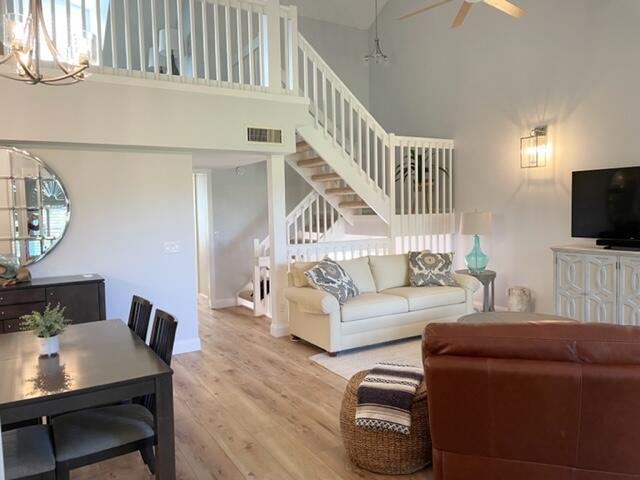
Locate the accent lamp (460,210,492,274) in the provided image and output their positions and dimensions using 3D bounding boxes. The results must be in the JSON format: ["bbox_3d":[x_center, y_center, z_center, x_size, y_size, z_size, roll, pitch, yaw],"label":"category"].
[{"bbox_3d":[2.017,0.023,6.196,0.410,0.810,0.410,-3,4,-31],"label":"accent lamp"}]

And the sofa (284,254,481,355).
[{"bbox_3d":[0.763,0.640,5.689,2.270,0.900,0.940,-3,4,-31],"label":"sofa"}]

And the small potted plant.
[{"bbox_3d":[-1.411,0.456,2.479,0.230,0.275,0.220,-3,4,-31],"label":"small potted plant"}]

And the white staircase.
[{"bbox_3d":[0.331,-0.777,7.156,2.830,3.550,2.060,-3,4,-31],"label":"white staircase"}]

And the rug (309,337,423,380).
[{"bbox_3d":[1.604,1.145,4.451,2.600,0.020,2.300,-3,4,-31],"label":"rug"}]

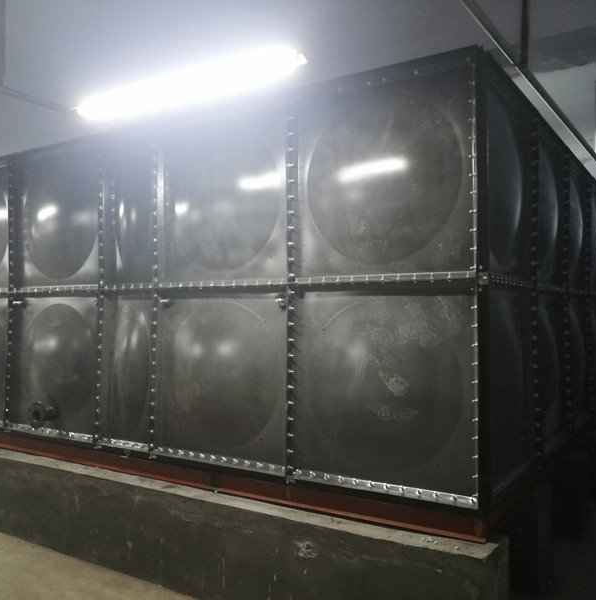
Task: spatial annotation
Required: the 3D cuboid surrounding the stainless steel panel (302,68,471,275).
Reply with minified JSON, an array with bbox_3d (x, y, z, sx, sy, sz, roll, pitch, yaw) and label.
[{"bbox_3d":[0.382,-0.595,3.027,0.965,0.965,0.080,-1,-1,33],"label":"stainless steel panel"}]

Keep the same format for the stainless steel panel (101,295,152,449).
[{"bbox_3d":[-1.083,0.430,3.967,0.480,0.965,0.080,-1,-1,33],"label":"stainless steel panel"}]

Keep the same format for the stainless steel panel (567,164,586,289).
[{"bbox_3d":[2.172,-0.576,4.875,0.080,0.990,0.990,-1,-1,33],"label":"stainless steel panel"}]

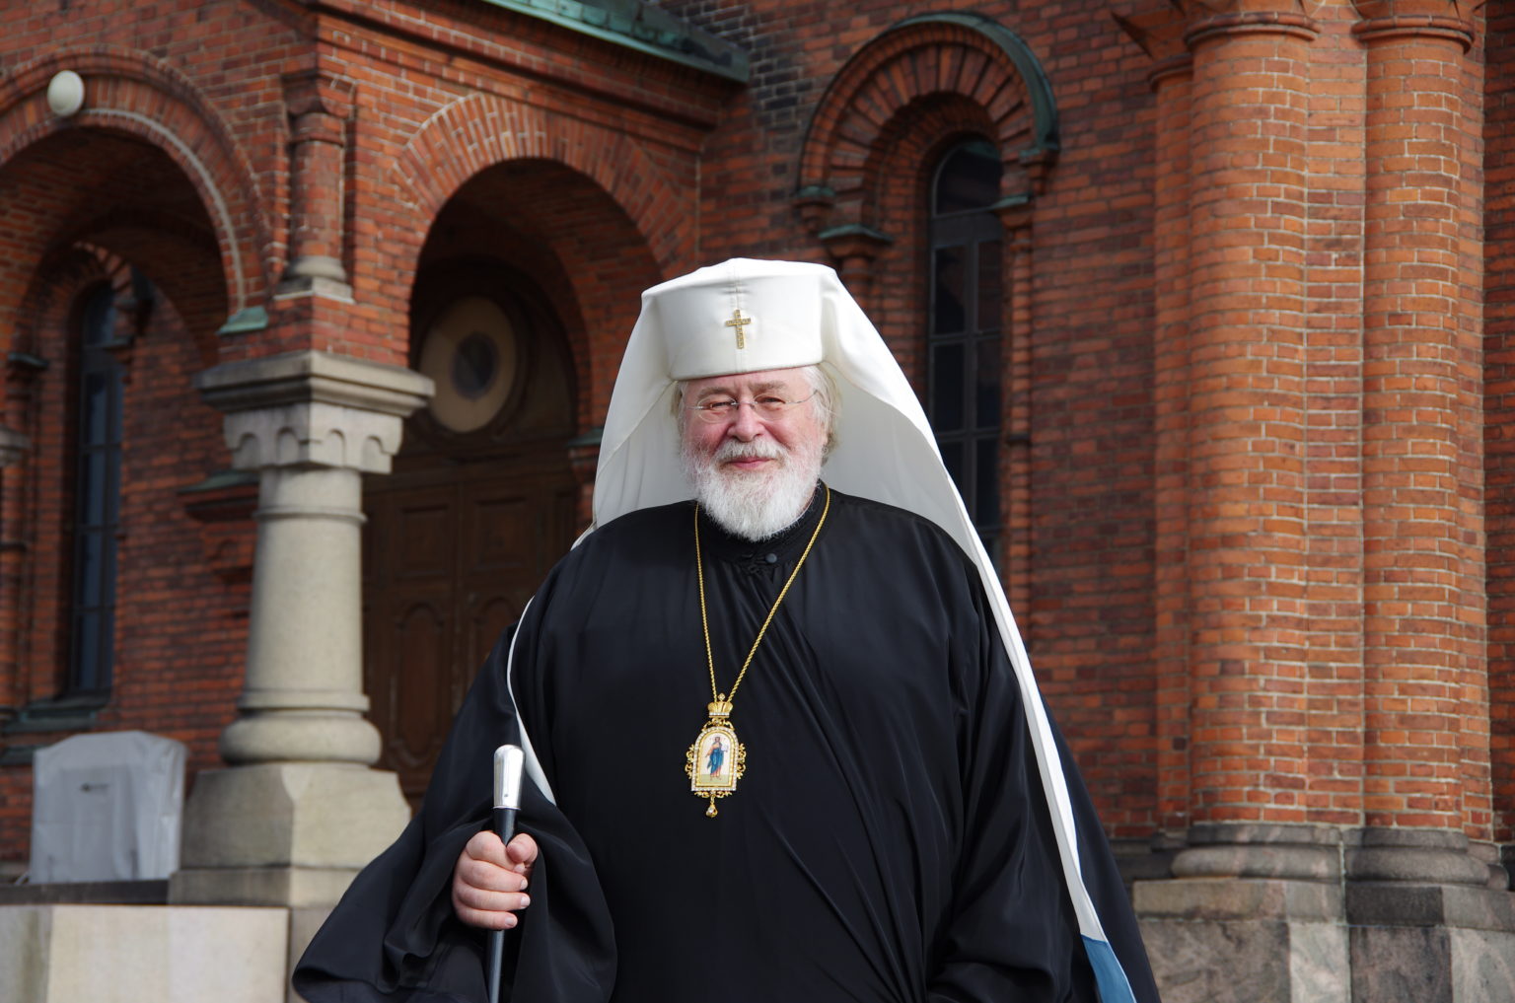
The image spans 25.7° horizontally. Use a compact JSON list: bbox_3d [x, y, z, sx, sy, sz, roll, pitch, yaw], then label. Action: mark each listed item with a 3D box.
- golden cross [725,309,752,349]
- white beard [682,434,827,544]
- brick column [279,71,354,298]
[{"bbox_3d":[-0.021,-0.198,3.820,0.029,0.046,0.006,-4,8,7],"label":"golden cross"},{"bbox_3d":[-0.005,-0.017,3.880,0.160,0.125,0.120,-5,-1,7],"label":"white beard"},{"bbox_3d":[-2.486,-1.761,18.833,0.313,1.278,0.313,-5,-10,39],"label":"brick column"}]

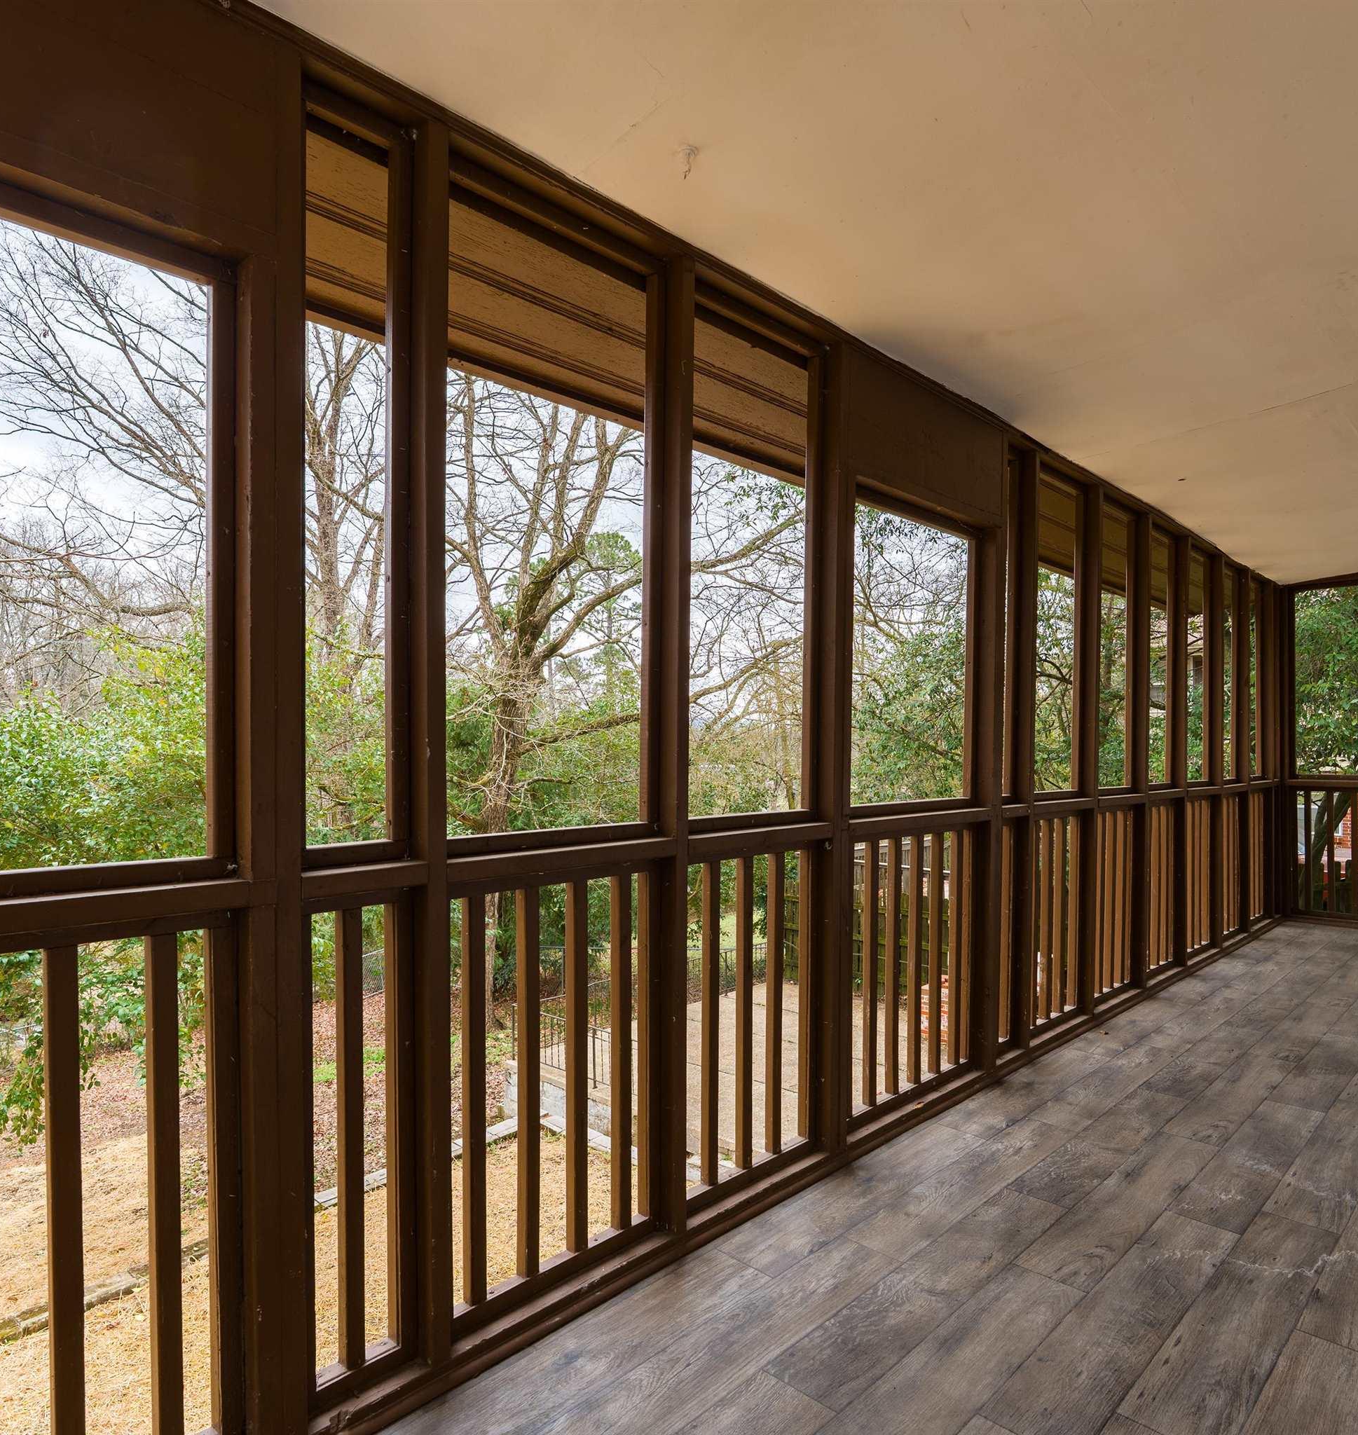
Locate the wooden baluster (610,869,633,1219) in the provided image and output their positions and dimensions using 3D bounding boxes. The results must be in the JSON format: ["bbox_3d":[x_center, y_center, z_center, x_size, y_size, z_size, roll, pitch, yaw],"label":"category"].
[{"bbox_3d":[-0.126,0.707,2.038,0.034,0.736,0.036,-2,-3,43],"label":"wooden baluster"}]

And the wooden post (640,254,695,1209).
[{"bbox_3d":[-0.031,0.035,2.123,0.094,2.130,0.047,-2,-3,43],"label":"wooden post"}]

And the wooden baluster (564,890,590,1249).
[{"bbox_3d":[-0.211,0.702,1.947,0.034,0.737,0.036,-2,-3,43],"label":"wooden baluster"}]

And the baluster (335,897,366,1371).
[{"bbox_3d":[-0.547,0.692,1.587,0.034,0.740,0.036,-2,-3,43],"label":"baluster"}]

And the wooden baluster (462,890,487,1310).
[{"bbox_3d":[-0.381,0.699,1.765,0.034,0.732,0.036,-2,-3,43],"label":"wooden baluster"}]

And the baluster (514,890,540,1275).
[{"bbox_3d":[-0.295,0.700,1.857,0.034,0.732,0.036,-2,-3,43],"label":"baluster"}]

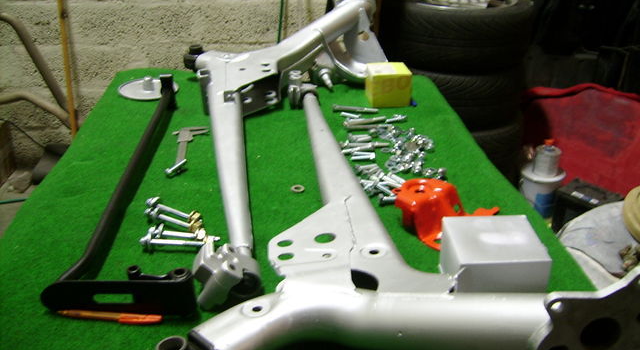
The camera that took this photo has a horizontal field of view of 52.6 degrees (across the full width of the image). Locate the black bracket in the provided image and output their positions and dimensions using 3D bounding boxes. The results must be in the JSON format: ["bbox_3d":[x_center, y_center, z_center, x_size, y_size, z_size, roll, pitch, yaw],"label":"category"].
[{"bbox_3d":[-0.294,-0.026,1.272,0.228,0.080,0.810,-1,28,0],"label":"black bracket"}]

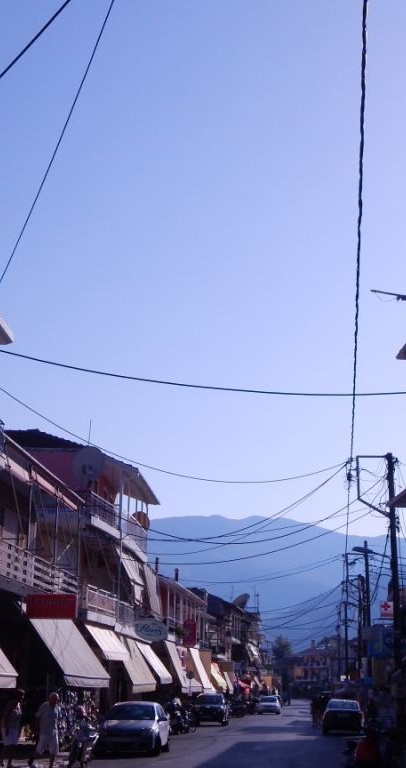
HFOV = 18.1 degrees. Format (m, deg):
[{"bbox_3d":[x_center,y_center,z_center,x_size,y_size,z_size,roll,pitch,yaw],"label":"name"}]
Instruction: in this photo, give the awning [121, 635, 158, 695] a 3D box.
[{"bbox_3d":[-2.674,10.858,49.589,0.992,2.145,6.617,-1,-14,5],"label":"awning"}]

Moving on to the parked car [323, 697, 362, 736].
[{"bbox_3d":[6.205,14.733,56.332,1.740,1.430,4.450,-1,-14,4],"label":"parked car"}]

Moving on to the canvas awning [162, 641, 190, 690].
[{"bbox_3d":[-1.228,14.439,64.665,0.878,2.470,4.589,-1,-14,5],"label":"canvas awning"}]

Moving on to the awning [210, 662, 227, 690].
[{"bbox_3d":[1.022,20.216,88.222,0.727,1.775,5.115,-2,-14,6],"label":"awning"}]

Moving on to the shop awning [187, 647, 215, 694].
[{"bbox_3d":[-0.060,17.480,77.569,0.906,2.630,5.119,-1,-14,6],"label":"shop awning"}]

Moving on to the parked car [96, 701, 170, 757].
[{"bbox_3d":[-1.949,9.904,36.566,1.680,1.460,3.950,-1,-14,3],"label":"parked car"}]

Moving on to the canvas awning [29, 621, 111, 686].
[{"bbox_3d":[-3.745,7.319,35.218,1.241,2.104,7.420,-1,-14,4],"label":"canvas awning"}]

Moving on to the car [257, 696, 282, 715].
[{"bbox_3d":[5.733,27.591,109.163,1.700,1.450,4.200,-1,-14,5],"label":"car"}]

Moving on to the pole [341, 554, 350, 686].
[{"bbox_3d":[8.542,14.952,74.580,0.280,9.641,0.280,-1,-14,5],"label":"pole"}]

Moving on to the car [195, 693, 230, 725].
[{"bbox_3d":[0.554,18.365,71.814,1.630,1.700,3.850,-1,-14,4],"label":"car"}]

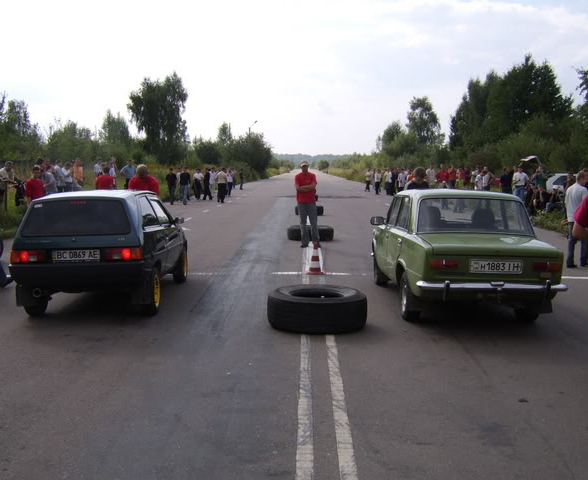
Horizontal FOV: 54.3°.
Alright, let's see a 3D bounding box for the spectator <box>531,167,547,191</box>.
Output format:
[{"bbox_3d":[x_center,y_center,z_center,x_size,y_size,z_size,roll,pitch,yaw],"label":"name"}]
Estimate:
[{"bbox_3d":[8.865,-1.760,20.700,0.580,1.740,0.420,6,9,37],"label":"spectator"}]

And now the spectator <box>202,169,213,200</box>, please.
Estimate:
[{"bbox_3d":[-4.752,-3.063,31.664,0.500,1.760,0.500,2,7,17],"label":"spectator"}]

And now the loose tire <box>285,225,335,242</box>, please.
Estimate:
[{"bbox_3d":[0.409,-0.200,13.800,1.100,0.310,1.100,0,7,0],"label":"loose tire"}]

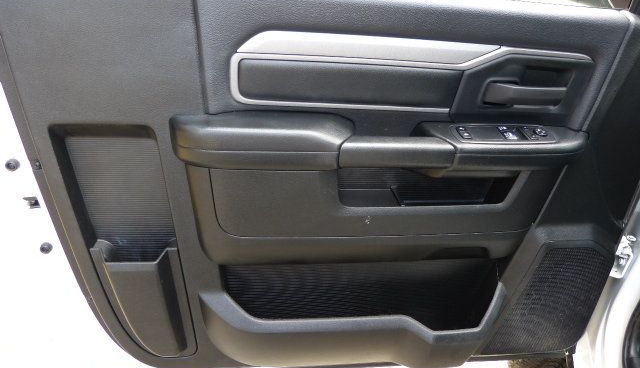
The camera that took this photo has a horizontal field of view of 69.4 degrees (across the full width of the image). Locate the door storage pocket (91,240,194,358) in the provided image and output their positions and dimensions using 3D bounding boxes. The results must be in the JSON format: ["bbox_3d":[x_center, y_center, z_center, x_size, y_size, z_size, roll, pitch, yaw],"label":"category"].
[{"bbox_3d":[-0.323,0.227,0.875,0.156,0.294,0.051,0,34,-9],"label":"door storage pocket"}]

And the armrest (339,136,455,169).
[{"bbox_3d":[0.109,-0.054,0.692,0.174,0.040,0.054,0,34,-9],"label":"armrest"}]

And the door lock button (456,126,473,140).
[{"bbox_3d":[0.224,-0.077,0.712,0.020,0.009,0.041,0,34,-9],"label":"door lock button"}]

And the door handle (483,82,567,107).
[{"bbox_3d":[0.315,-0.134,0.709,0.138,0.032,0.031,0,34,-9],"label":"door handle"}]

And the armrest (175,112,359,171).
[{"bbox_3d":[-0.080,-0.060,0.666,0.258,0.061,0.068,0,34,-9],"label":"armrest"}]

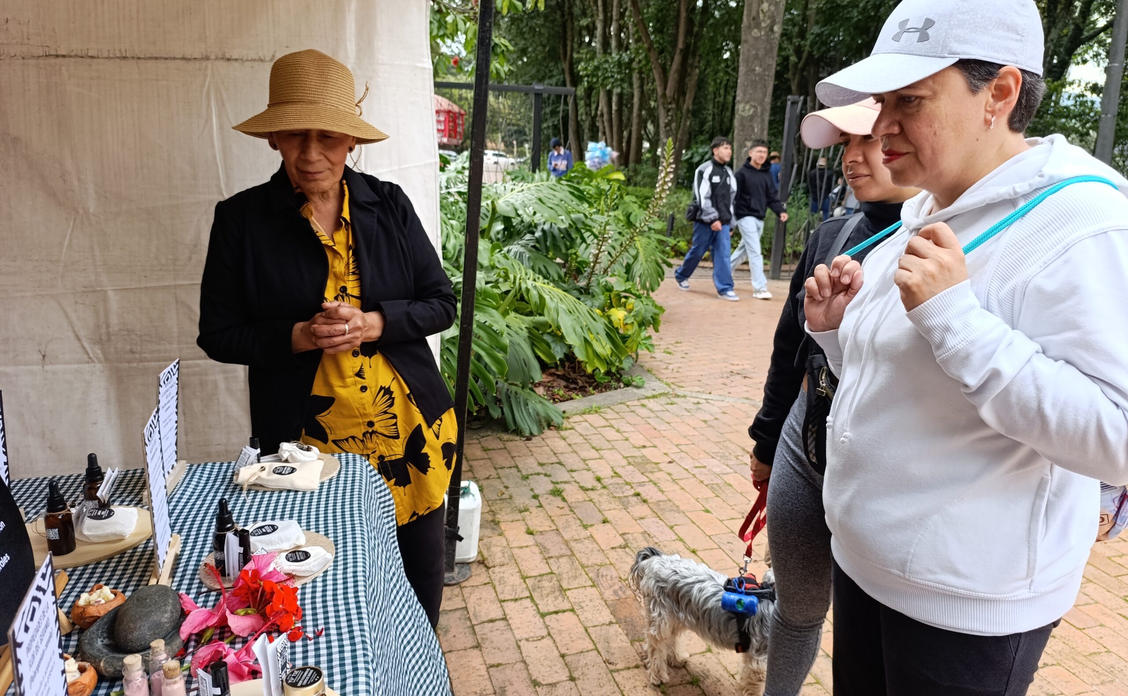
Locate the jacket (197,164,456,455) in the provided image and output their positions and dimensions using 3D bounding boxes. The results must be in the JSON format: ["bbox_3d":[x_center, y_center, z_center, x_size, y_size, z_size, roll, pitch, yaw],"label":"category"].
[{"bbox_3d":[-0.484,-0.055,1.549,0.500,0.640,0.340,-6,15,-29],"label":"jacket"}]

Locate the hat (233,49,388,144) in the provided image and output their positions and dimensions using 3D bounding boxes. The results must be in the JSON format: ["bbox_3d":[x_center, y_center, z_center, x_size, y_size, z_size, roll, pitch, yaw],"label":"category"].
[{"bbox_3d":[-0.487,-0.488,1.435,0.305,0.170,0.315,-6,17,-19],"label":"hat"}]

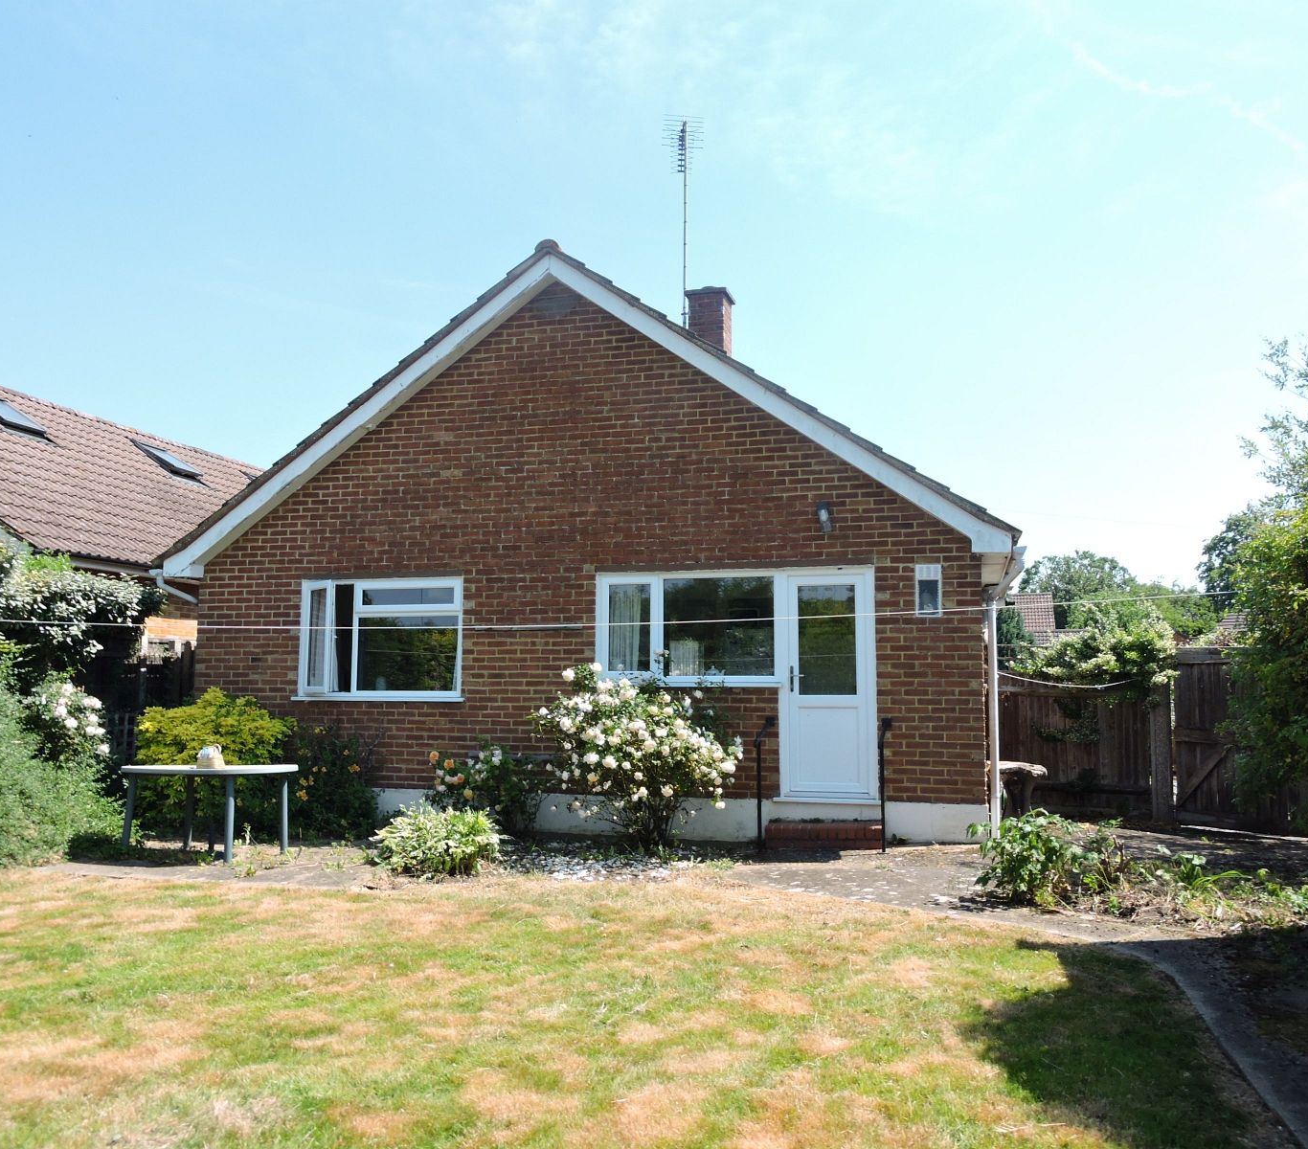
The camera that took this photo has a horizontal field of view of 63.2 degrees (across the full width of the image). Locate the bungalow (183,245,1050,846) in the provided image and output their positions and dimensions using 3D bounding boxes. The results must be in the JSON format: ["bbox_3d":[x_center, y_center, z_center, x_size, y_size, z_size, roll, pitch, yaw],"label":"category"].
[{"bbox_3d":[0.173,-0.077,14.823,8.550,5.900,10.000,-1,-6,14],"label":"bungalow"}]

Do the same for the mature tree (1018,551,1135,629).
[{"bbox_3d":[23.037,2.823,58.000,6.600,8.600,6.400,0,-6,0],"label":"mature tree"}]

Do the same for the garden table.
[{"bbox_3d":[-3.670,1.948,8.780,1.450,0.720,0.900,0,-6,0],"label":"garden table"}]

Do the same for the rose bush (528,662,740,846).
[{"bbox_3d":[-0.151,1.543,8.950,1.720,1.540,1.350,-1,-6,14],"label":"rose bush"}]

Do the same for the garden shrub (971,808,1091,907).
[{"bbox_3d":[2.502,1.820,7.050,0.780,0.580,0.740,0,-6,0],"label":"garden shrub"}]

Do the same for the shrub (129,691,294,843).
[{"bbox_3d":[-4.162,1.750,10.050,1.460,1.340,1.250,-1,-6,14],"label":"shrub"}]

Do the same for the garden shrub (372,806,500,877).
[{"bbox_3d":[-1.686,2.012,8.200,0.950,0.480,0.850,0,-6,0],"label":"garden shrub"}]

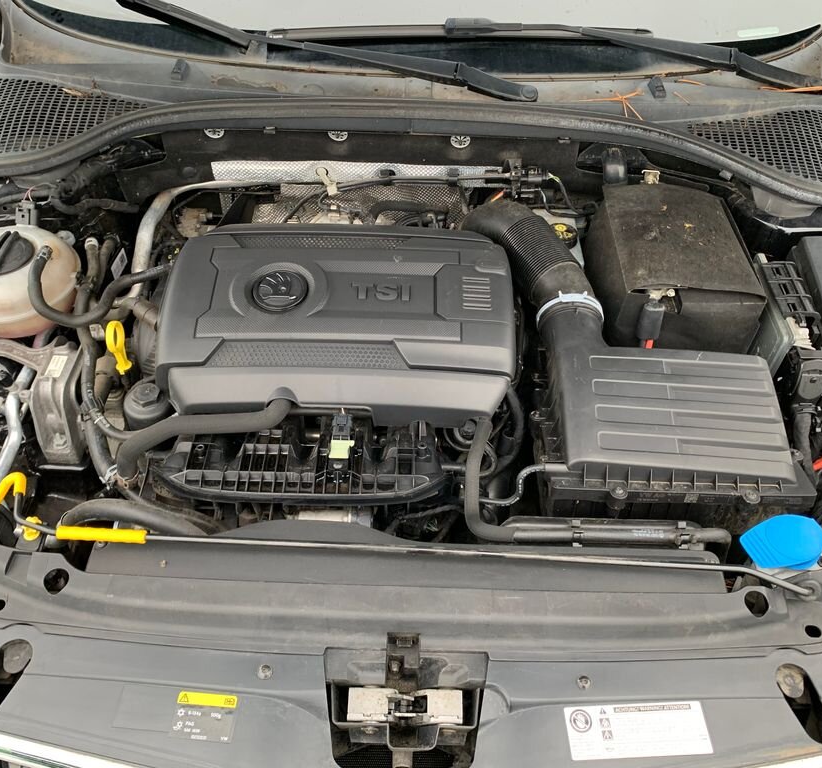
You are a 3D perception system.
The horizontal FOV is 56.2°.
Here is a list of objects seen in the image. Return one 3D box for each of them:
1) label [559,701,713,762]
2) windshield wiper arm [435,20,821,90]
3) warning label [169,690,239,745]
[{"bbox_3d":[0.232,0.354,0.786,0.143,0.002,0.050,-2,61,-3],"label":"label"},{"bbox_3d":[0.333,-0.518,1.184,0.573,0.042,0.060,11,72,5],"label":"windshield wiper arm"},{"bbox_3d":[-0.190,0.307,0.708,0.054,0.002,0.043,6,49,0],"label":"warning label"}]

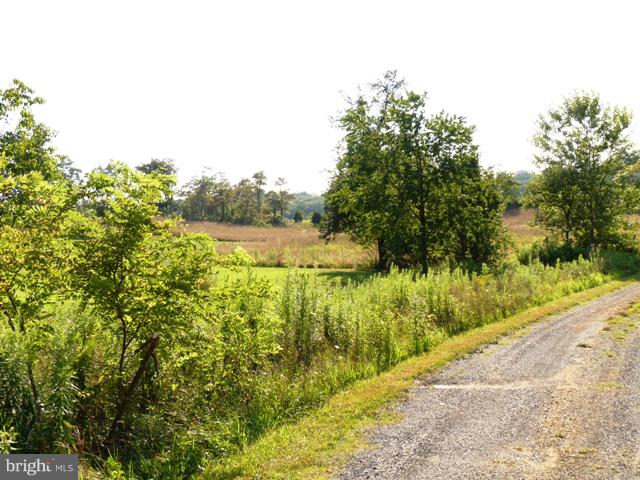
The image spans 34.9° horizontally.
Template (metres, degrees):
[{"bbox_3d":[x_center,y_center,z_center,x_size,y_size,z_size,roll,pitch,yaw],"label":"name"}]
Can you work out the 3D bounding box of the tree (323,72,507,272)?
[{"bbox_3d":[3.580,-2.520,38.500,6.900,7.650,6.400,0,0,0],"label":"tree"}]

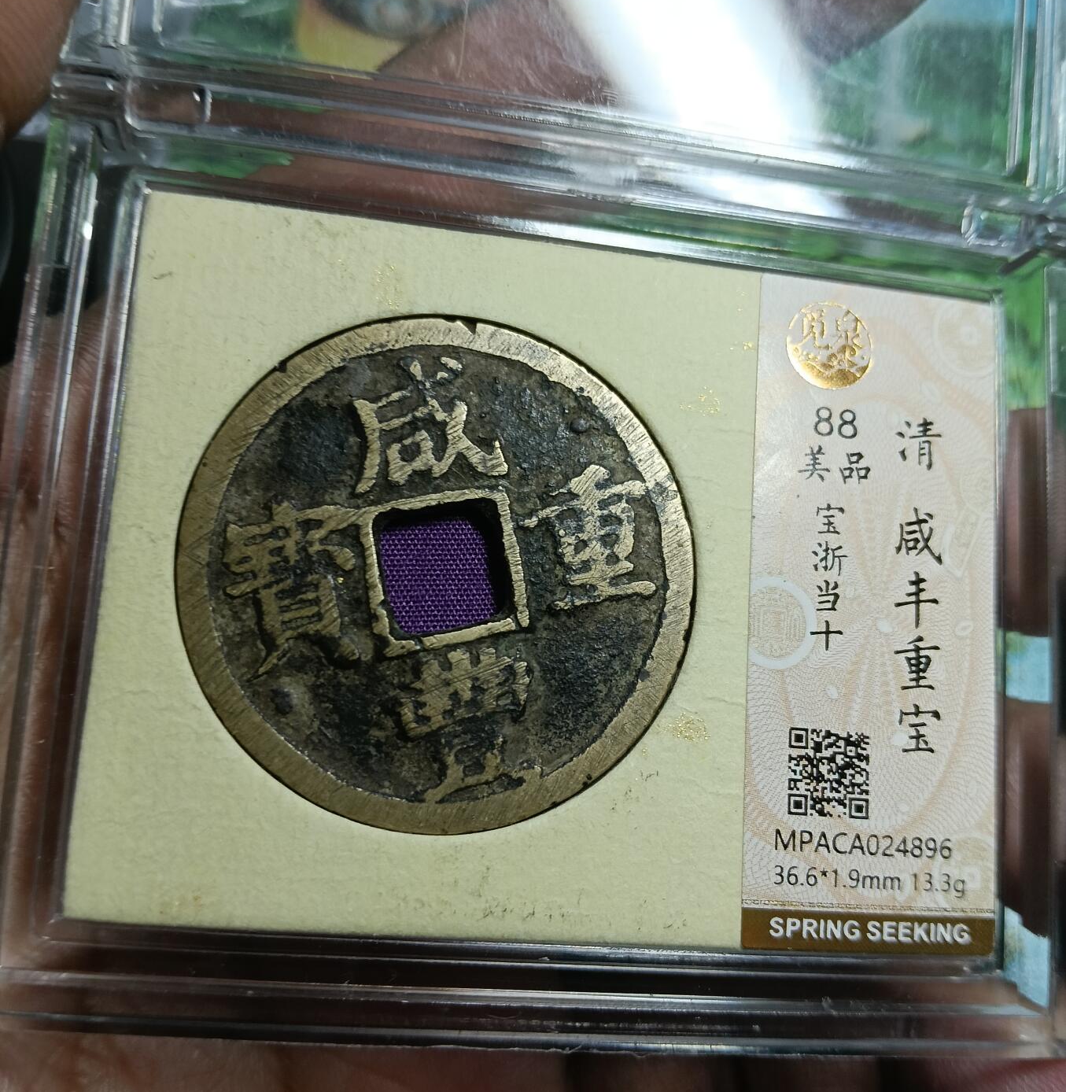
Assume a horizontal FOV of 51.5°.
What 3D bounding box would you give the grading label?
[{"bbox_3d":[0.026,0.004,0.083,0.019,0.001,0.050,5,82,-8],"label":"grading label"}]

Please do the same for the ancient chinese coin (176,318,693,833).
[{"bbox_3d":[-0.006,0.002,0.079,0.037,0.002,0.037,-7,84,-10],"label":"ancient chinese coin"}]

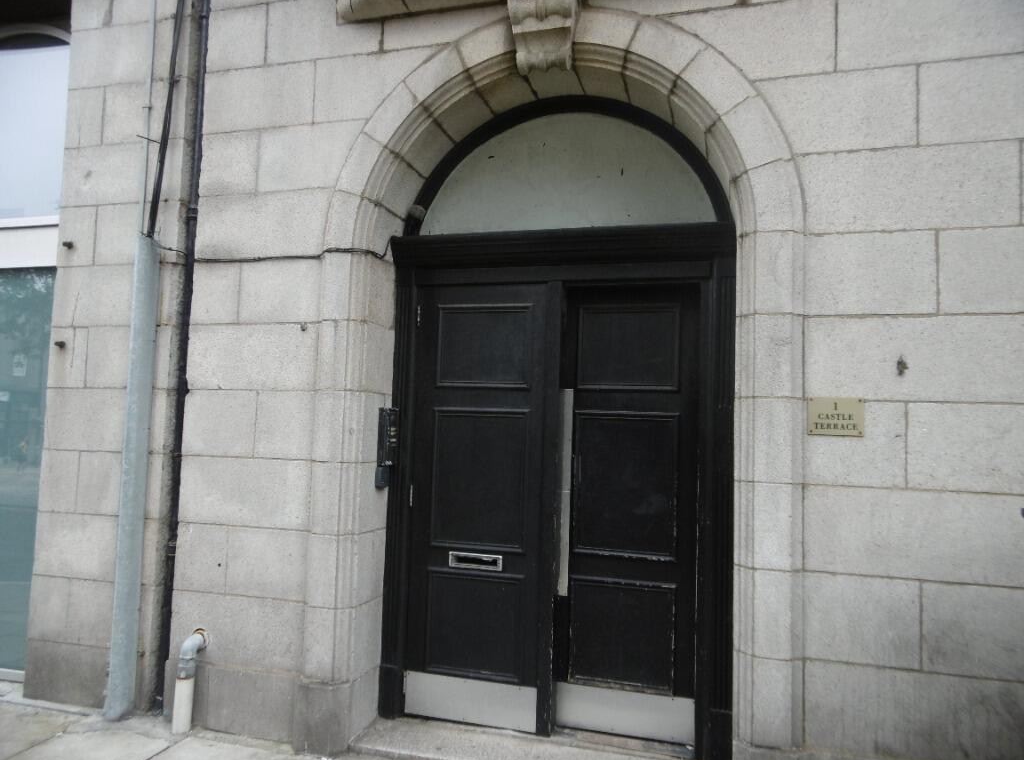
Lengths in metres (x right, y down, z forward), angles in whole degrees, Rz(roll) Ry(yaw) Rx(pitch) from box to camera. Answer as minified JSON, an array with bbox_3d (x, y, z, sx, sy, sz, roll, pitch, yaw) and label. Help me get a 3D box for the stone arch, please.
[{"bbox_3d":[0.146,0.024,3.283,2.224,3.462,0.330,0,-4,15],"label":"stone arch"}]

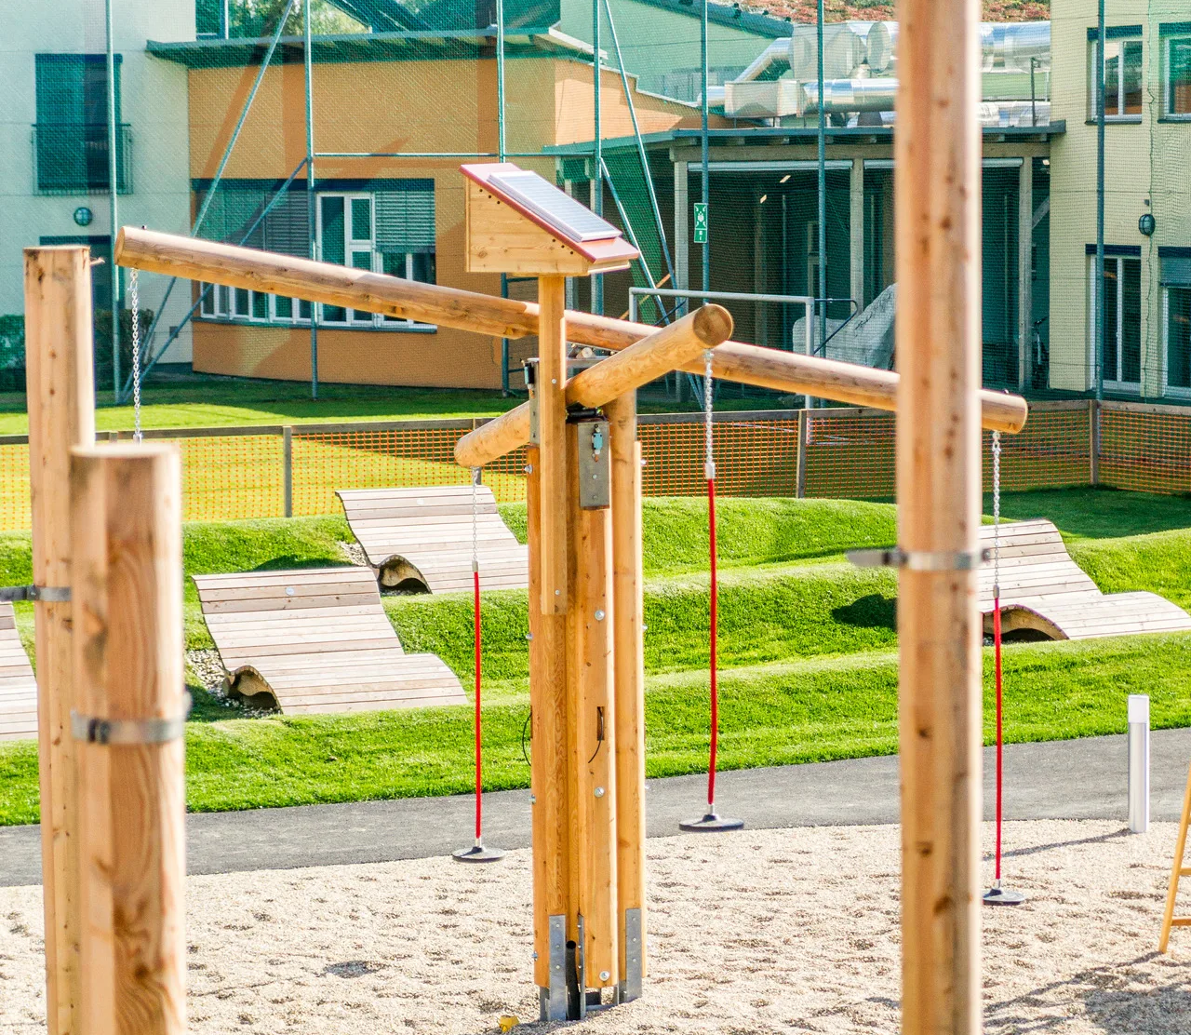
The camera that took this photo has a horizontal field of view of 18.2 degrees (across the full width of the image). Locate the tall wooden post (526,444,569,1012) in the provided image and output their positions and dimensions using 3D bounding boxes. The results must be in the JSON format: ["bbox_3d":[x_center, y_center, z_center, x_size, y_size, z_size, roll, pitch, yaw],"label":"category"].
[{"bbox_3d":[-0.237,1.071,18.600,0.160,2.882,0.160,-2,6,-15],"label":"tall wooden post"}]

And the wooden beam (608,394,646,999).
[{"bbox_3d":[0.128,0.801,17.692,0.168,2.846,0.168,-2,6,-18],"label":"wooden beam"}]

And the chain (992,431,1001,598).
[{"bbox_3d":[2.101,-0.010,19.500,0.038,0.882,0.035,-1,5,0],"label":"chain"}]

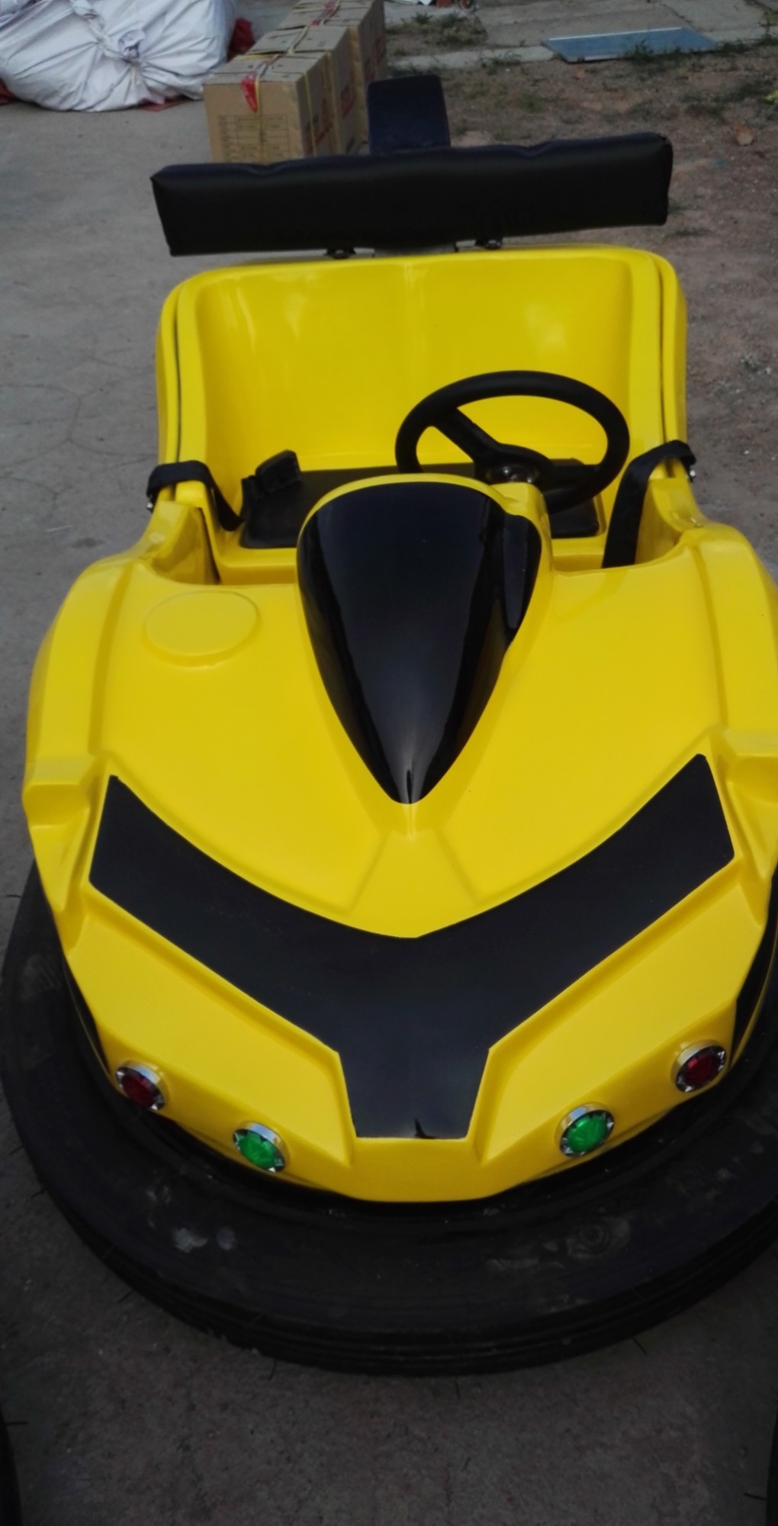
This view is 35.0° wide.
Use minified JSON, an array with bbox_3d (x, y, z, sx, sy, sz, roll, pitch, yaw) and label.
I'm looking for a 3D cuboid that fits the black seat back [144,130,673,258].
[{"bbox_3d":[0.045,-1.022,2.236,0.921,0.152,0.095,-2,40,2],"label":"black seat back"}]

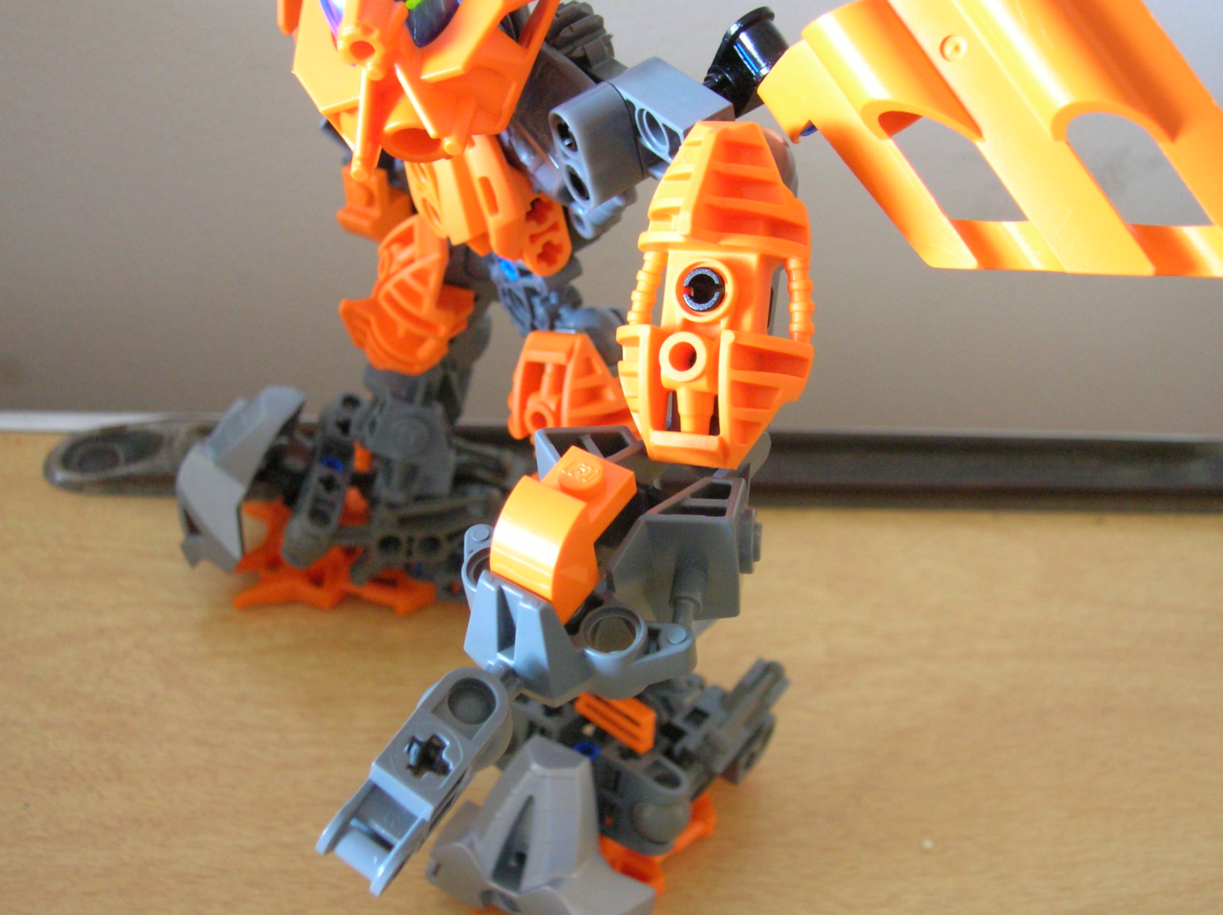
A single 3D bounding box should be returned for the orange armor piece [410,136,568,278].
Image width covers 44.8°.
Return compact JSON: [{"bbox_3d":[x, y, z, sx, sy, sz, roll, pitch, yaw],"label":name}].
[{"bbox_3d":[-0.020,-0.042,0.236,0.030,0.029,0.016,9,34,33],"label":"orange armor piece"}]

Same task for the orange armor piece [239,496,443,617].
[{"bbox_3d":[-0.057,0.019,0.302,0.043,0.013,0.031,2,43,1],"label":"orange armor piece"}]

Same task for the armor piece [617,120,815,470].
[{"bbox_3d":[0.012,-0.019,0.171,0.024,0.039,0.013,4,2,25],"label":"armor piece"}]

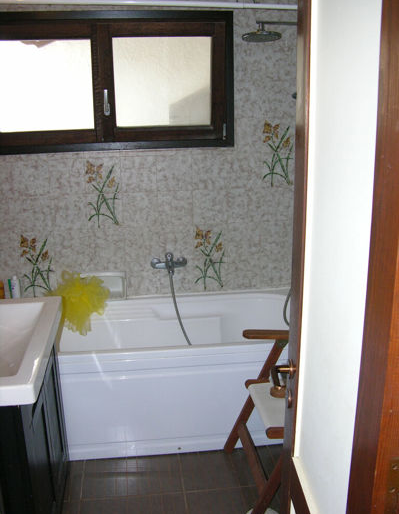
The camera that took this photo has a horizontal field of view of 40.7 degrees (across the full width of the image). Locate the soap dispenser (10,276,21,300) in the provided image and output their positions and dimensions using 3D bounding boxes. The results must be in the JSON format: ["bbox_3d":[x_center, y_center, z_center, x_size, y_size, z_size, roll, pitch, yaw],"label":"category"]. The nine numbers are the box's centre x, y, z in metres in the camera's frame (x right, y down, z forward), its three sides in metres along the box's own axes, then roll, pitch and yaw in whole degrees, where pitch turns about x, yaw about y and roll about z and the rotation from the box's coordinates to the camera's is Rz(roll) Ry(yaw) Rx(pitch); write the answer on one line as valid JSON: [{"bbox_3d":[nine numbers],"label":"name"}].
[{"bbox_3d":[-1.025,0.199,2.971,0.056,0.195,0.042,-3,15,-7],"label":"soap dispenser"}]

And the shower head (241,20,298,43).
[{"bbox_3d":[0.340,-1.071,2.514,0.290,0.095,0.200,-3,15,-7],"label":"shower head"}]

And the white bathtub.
[{"bbox_3d":[-0.164,0.595,2.889,1.700,0.560,0.760,-3,15,-7],"label":"white bathtub"}]

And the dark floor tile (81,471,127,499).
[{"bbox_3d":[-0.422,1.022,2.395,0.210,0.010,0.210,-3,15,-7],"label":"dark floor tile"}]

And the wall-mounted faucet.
[{"bbox_3d":[-0.169,0.046,3.063,0.210,0.110,0.140,-3,15,-7],"label":"wall-mounted faucet"}]

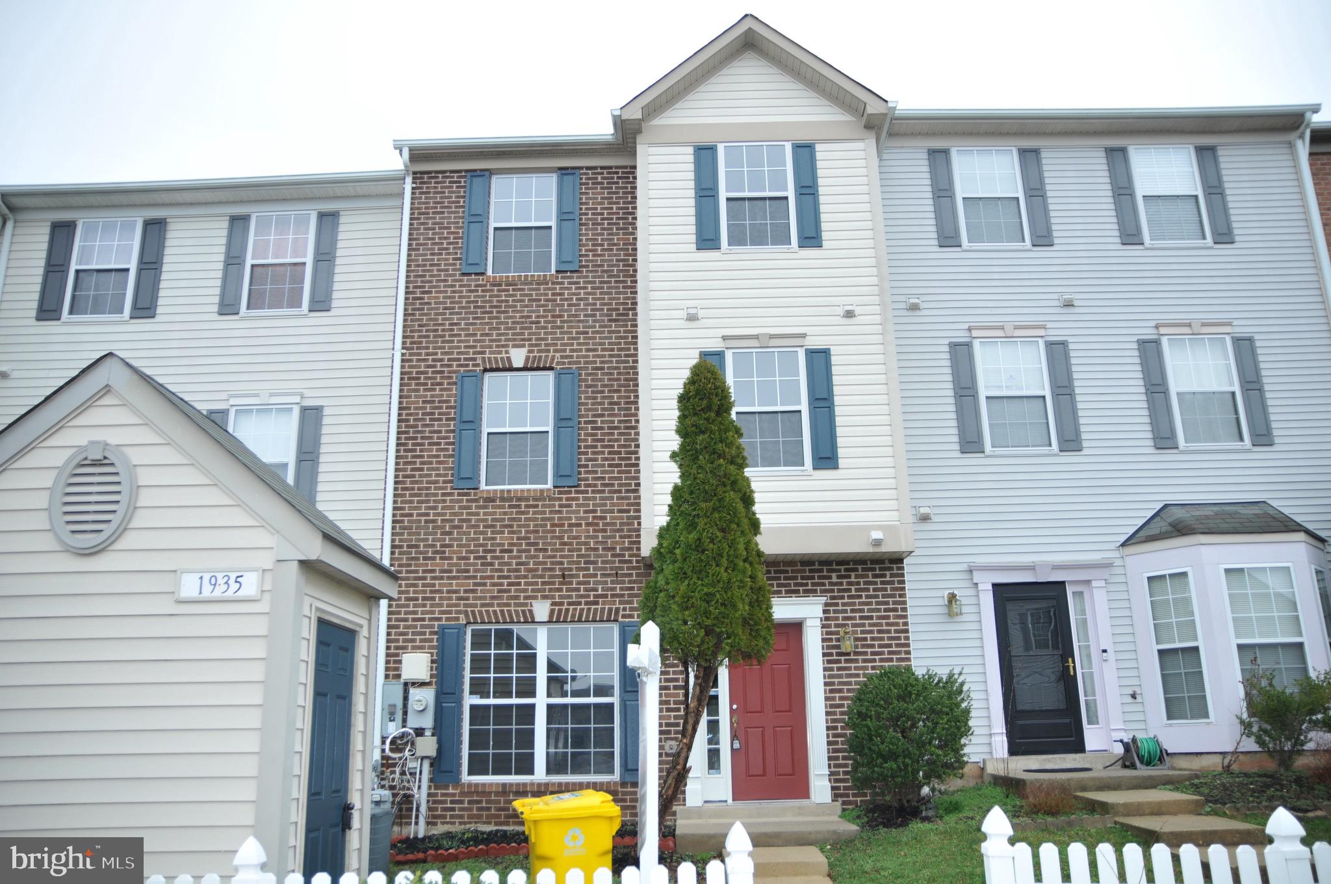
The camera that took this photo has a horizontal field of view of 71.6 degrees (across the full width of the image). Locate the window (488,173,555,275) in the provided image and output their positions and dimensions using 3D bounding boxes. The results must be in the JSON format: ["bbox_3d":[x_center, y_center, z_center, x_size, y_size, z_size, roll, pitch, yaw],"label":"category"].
[{"bbox_3d":[-1.907,-2.898,12.310,0.870,1.460,0.090,-1,-15,0],"label":"window"}]

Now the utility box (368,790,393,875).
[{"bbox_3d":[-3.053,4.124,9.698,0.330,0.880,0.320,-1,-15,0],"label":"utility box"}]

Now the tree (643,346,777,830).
[{"bbox_3d":[0.453,1.597,10.286,1.520,5.350,1.500,-1,-15,-1],"label":"tree"}]

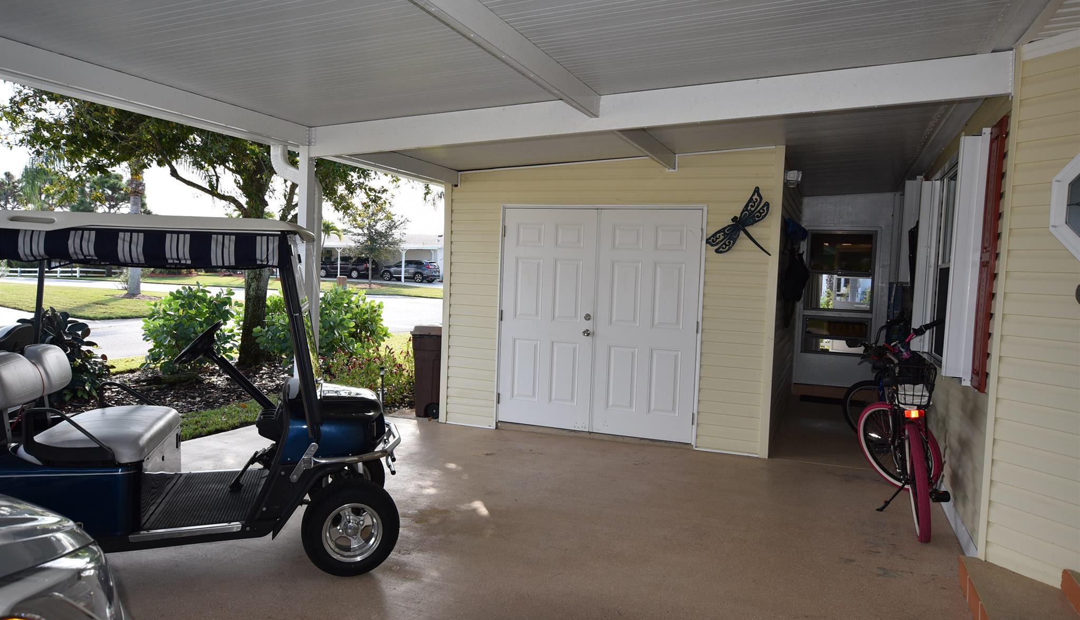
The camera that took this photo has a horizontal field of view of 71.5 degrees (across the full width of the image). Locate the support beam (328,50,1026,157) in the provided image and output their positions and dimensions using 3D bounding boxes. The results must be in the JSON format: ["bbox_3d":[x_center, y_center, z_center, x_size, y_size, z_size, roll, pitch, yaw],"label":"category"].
[{"bbox_3d":[0.356,-1.149,4.417,4.170,0.207,0.060,0,2,22],"label":"support beam"}]

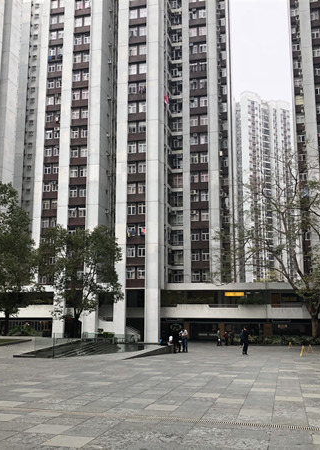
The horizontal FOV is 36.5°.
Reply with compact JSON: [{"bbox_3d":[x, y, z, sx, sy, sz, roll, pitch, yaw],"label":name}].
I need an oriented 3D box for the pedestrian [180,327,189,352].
[{"bbox_3d":[1.673,7.857,33.142,0.420,1.680,0.520,5,-11,-25],"label":"pedestrian"}]

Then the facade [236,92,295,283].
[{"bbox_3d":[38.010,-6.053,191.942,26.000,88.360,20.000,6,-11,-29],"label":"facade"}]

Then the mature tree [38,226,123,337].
[{"bbox_3d":[-8.636,6.106,52.736,8.670,11.840,8.200,2,-10,-9],"label":"mature tree"}]

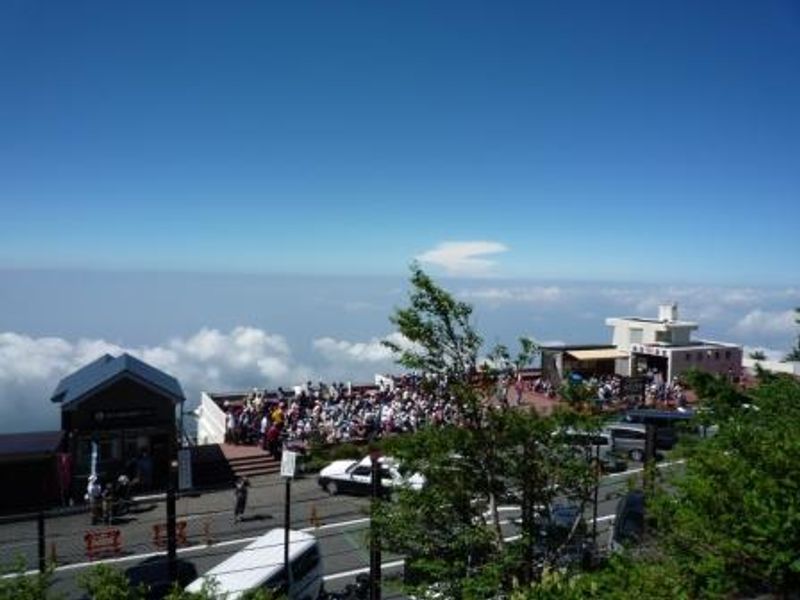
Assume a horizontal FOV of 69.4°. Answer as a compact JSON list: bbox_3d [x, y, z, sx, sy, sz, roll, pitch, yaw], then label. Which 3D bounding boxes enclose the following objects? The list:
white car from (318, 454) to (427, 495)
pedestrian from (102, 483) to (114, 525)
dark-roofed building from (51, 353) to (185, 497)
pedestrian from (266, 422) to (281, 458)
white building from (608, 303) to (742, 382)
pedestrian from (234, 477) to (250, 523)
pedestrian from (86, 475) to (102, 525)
[{"bbox_3d":[-1.155,7.479,24.604,4.600,1.470,1.700,2,3,11],"label":"white car"},{"bbox_3d":[-10.540,7.335,20.879,0.460,1.520,0.320,2,3,10],"label":"pedestrian"},{"bbox_3d":[-12.286,5.166,25.451,5.000,5.250,4.900,0,4,-25],"label":"dark-roofed building"},{"bbox_3d":[-5.749,6.400,26.287,0.520,1.650,0.360,2,4,20],"label":"pedestrian"},{"bbox_3d":[22.291,3.369,47.197,7.800,6.100,6.800,0,4,-23],"label":"white building"},{"bbox_3d":[-5.815,7.330,21.211,0.550,1.680,0.380,2,4,20],"label":"pedestrian"},{"bbox_3d":[-11.034,7.221,20.851,0.520,1.730,0.380,2,3,15],"label":"pedestrian"}]

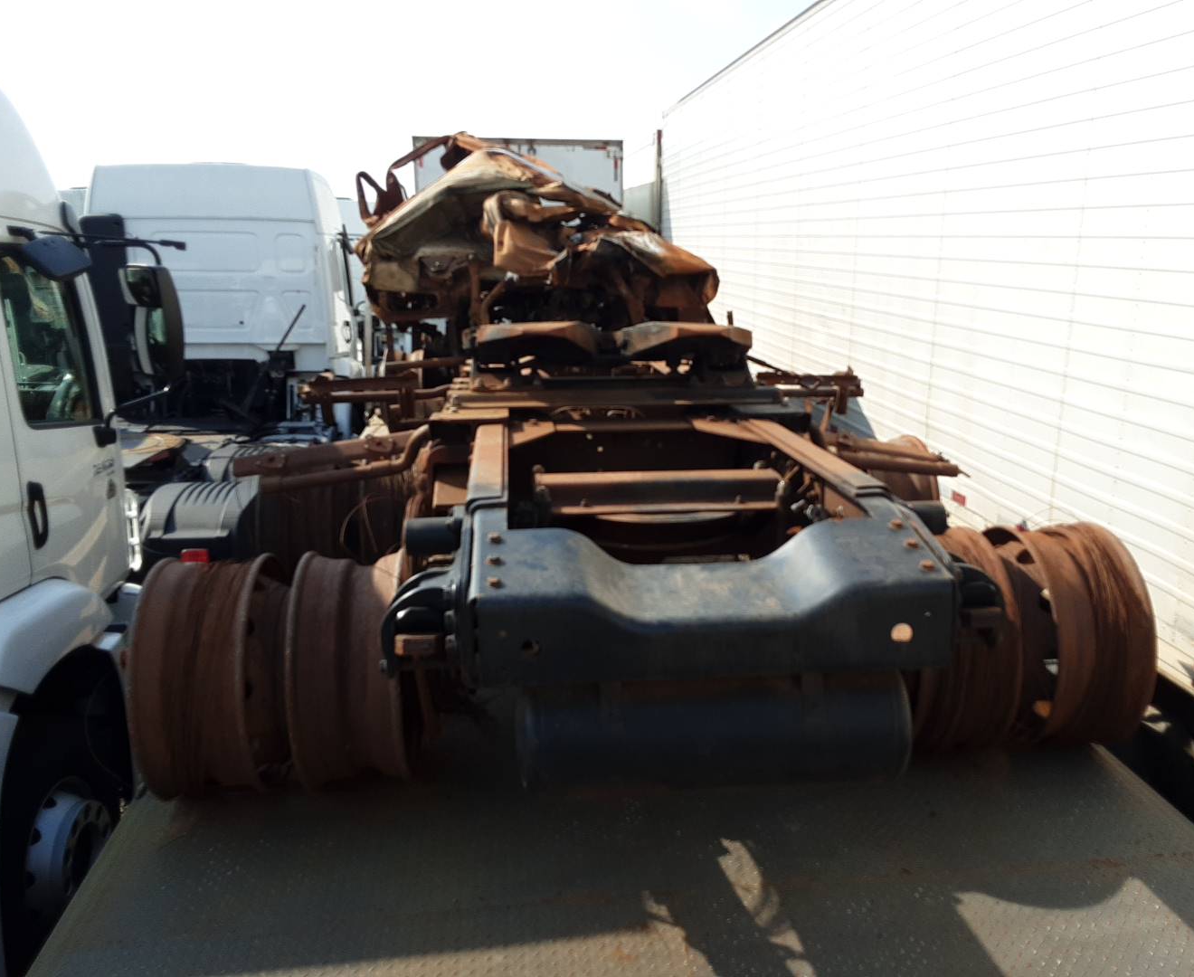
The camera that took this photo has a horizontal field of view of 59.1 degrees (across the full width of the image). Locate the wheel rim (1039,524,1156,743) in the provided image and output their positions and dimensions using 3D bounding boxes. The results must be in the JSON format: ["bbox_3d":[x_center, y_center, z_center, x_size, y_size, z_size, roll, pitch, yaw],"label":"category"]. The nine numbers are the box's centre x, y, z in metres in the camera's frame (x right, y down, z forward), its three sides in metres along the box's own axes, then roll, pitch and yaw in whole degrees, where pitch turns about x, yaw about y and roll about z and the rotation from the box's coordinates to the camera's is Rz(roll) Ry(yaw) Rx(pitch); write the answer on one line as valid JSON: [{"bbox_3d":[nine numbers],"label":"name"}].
[{"bbox_3d":[1.224,0.396,2.887,0.250,0.600,0.600,-2,13,-6],"label":"wheel rim"}]

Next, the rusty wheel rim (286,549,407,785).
[{"bbox_3d":[-0.625,0.459,2.707,0.250,0.600,0.600,-2,13,-6],"label":"rusty wheel rim"}]

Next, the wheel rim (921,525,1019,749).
[{"bbox_3d":[0.891,0.407,2.854,0.250,0.600,0.600,-2,13,-6],"label":"wheel rim"}]

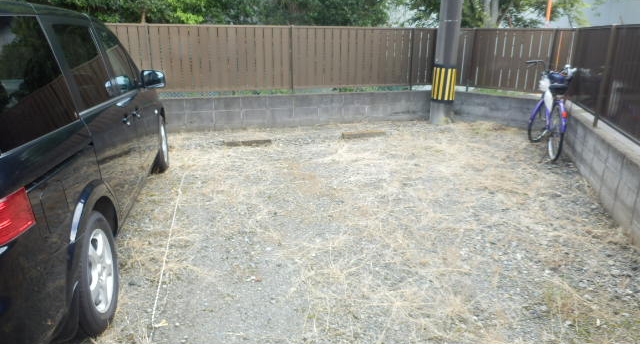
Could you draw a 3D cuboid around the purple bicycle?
[{"bbox_3d":[2.857,-0.788,5.545,0.560,1.070,1.720,5,18,12],"label":"purple bicycle"}]

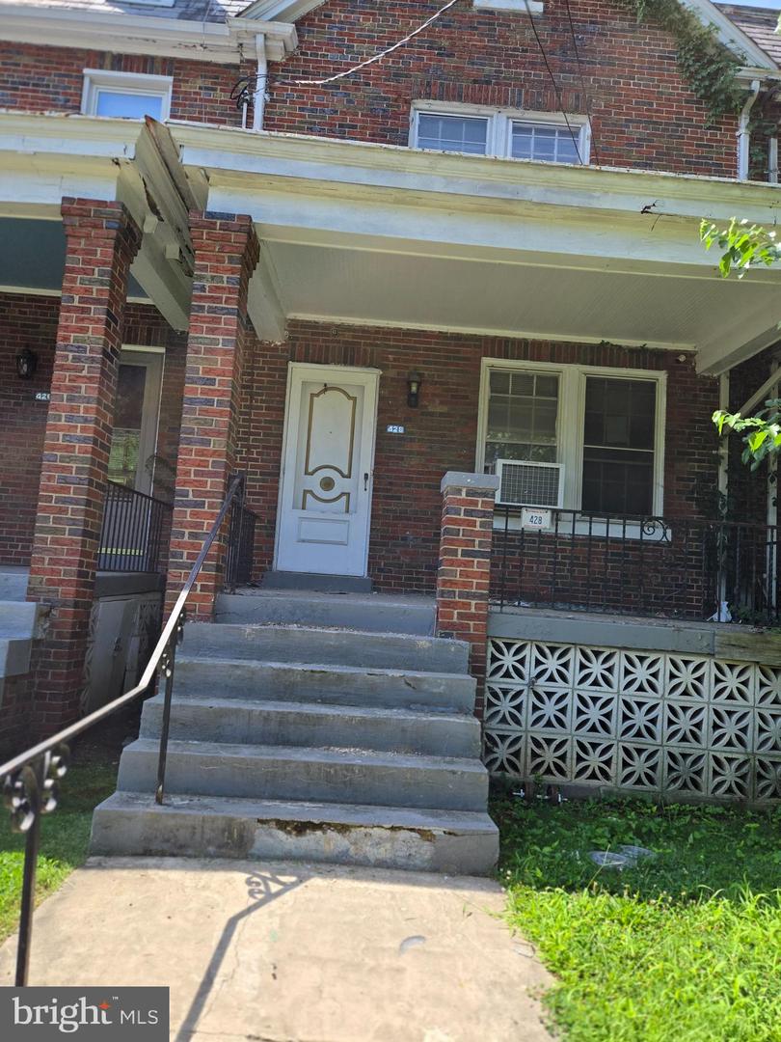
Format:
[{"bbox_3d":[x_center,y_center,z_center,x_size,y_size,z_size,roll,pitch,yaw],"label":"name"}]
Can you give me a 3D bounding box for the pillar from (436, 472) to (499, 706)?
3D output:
[{"bbox_3d":[0.477,0.629,4.731,0.360,1.875,0.360,4,-5,-2],"label":"pillar"}]

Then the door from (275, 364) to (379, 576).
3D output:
[{"bbox_3d":[-0.640,-0.526,7.130,0.950,2.150,0.100,4,-5,-2],"label":"door"}]

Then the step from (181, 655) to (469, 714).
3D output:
[{"bbox_3d":[-0.437,1.018,4.303,1.900,0.205,0.280,4,-5,-2],"label":"step"}]

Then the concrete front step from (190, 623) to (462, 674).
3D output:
[{"bbox_3d":[-0.435,0.837,4.590,1.900,0.212,0.280,4,-5,-2],"label":"concrete front step"}]

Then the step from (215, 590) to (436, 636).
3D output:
[{"bbox_3d":[-0.447,0.653,4.847,1.500,0.195,0.300,4,-5,-2],"label":"step"}]

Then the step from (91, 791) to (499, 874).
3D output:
[{"bbox_3d":[-0.424,1.458,3.251,1.813,0.193,0.287,4,-5,-2],"label":"step"}]

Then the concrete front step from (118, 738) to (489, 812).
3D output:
[{"bbox_3d":[-0.421,1.290,3.531,1.800,0.192,0.281,4,-5,-2],"label":"concrete front step"}]

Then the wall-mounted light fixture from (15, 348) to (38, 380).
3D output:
[{"bbox_3d":[-3.658,-1.570,6.953,0.140,0.290,0.170,4,-5,-2],"label":"wall-mounted light fixture"}]

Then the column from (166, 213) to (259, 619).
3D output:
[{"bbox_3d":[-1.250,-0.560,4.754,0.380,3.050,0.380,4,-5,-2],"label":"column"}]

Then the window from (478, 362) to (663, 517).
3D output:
[{"bbox_3d":[1.891,-0.840,7.229,1.970,1.600,0.120,4,-5,-2],"label":"window"}]

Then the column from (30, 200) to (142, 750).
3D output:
[{"bbox_3d":[-2.170,-0.385,4.784,0.410,3.620,0.410,4,-5,-2],"label":"column"}]

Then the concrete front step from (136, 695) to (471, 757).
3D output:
[{"bbox_3d":[-0.419,1.124,3.809,1.794,0.189,0.283,4,-5,-2],"label":"concrete front step"}]

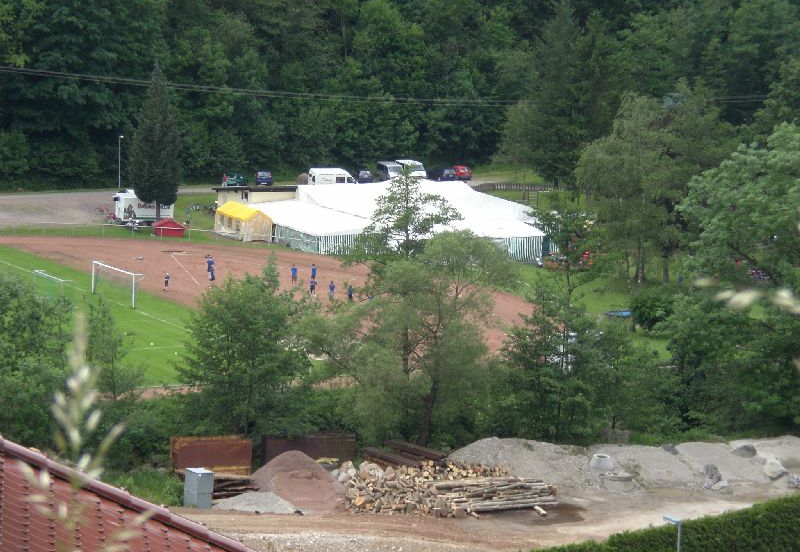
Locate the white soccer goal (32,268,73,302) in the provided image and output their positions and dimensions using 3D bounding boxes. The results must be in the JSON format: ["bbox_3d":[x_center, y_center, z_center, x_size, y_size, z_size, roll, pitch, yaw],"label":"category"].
[{"bbox_3d":[-25.307,0.944,194.095,1.450,2.060,5.150,-3,10,-30],"label":"white soccer goal"}]

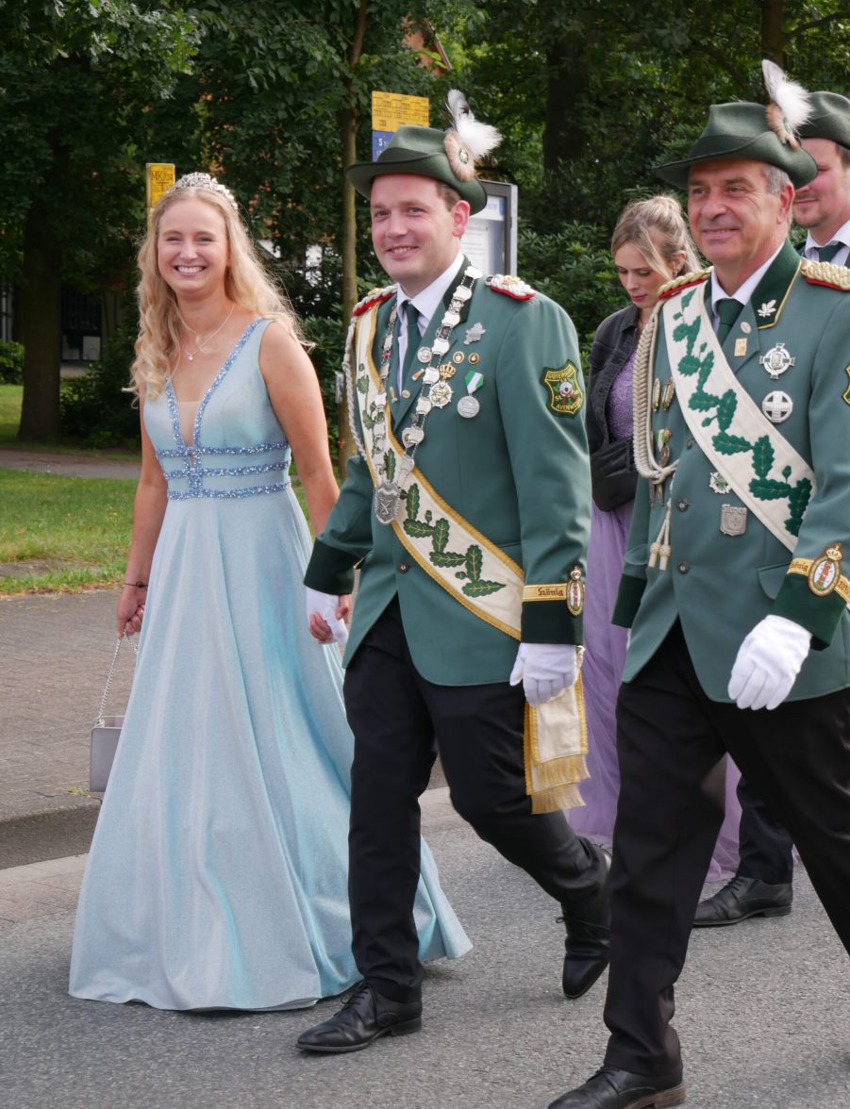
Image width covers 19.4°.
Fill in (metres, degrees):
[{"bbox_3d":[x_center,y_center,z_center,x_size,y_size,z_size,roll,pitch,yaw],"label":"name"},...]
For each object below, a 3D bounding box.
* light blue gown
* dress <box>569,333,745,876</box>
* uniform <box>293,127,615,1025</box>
[{"bbox_3d":[-0.370,0.208,5.534,0.900,1.475,0.710,-6,9,-43],"label":"light blue gown"},{"bbox_3d":[0.660,0.118,6.611,0.700,1.400,0.620,-6,9,-43],"label":"dress"},{"bbox_3d":[0.097,0.023,5.169,0.840,1.930,0.630,-6,9,-43],"label":"uniform"}]

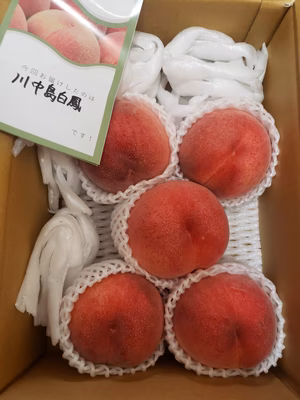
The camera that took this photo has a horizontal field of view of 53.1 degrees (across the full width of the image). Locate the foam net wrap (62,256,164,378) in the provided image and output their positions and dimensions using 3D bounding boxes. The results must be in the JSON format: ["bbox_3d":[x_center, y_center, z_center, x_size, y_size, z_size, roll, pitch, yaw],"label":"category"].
[{"bbox_3d":[-0.035,0.105,0.276,0.097,0.074,0.098,0,82,0],"label":"foam net wrap"}]

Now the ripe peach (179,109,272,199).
[{"bbox_3d":[0.071,-0.044,0.289,0.085,0.080,0.085,0,82,0],"label":"ripe peach"}]

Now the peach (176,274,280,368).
[{"bbox_3d":[0.066,0.106,0.270,0.089,0.081,0.083,0,82,0],"label":"peach"}]

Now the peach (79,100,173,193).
[{"bbox_3d":[-0.022,-0.051,0.289,0.087,0.080,0.088,0,82,0],"label":"peach"}]

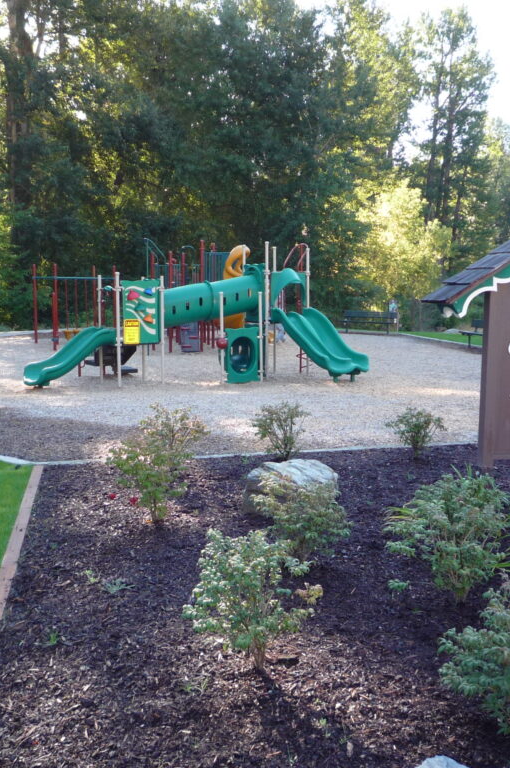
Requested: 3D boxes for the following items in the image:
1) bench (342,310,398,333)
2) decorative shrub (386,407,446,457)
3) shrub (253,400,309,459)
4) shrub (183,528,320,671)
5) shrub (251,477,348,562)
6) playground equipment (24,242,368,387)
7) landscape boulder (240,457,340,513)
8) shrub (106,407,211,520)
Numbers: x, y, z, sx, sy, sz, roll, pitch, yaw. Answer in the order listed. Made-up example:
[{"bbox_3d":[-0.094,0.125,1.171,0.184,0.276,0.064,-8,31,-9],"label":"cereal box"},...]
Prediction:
[{"bbox_3d":[4.324,-2.335,29.225,2.150,0.850,0.600,3,7,24],"label":"bench"},{"bbox_3d":[1.798,0.546,8.577,0.640,0.560,0.600,2,8,12],"label":"decorative shrub"},{"bbox_3d":[0.241,0.461,7.546,0.540,0.550,0.540,0,7,0],"label":"shrub"},{"bbox_3d":[-0.013,0.932,3.301,0.570,0.590,0.540,0,7,0],"label":"shrub"},{"bbox_3d":[0.282,0.798,4.634,0.580,0.550,0.550,0,7,0],"label":"shrub"},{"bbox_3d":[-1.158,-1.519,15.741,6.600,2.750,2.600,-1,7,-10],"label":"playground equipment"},{"bbox_3d":[0.284,0.809,6.286,0.760,0.360,0.540,0,8,3],"label":"landscape boulder"},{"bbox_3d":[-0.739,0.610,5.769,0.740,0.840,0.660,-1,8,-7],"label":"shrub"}]

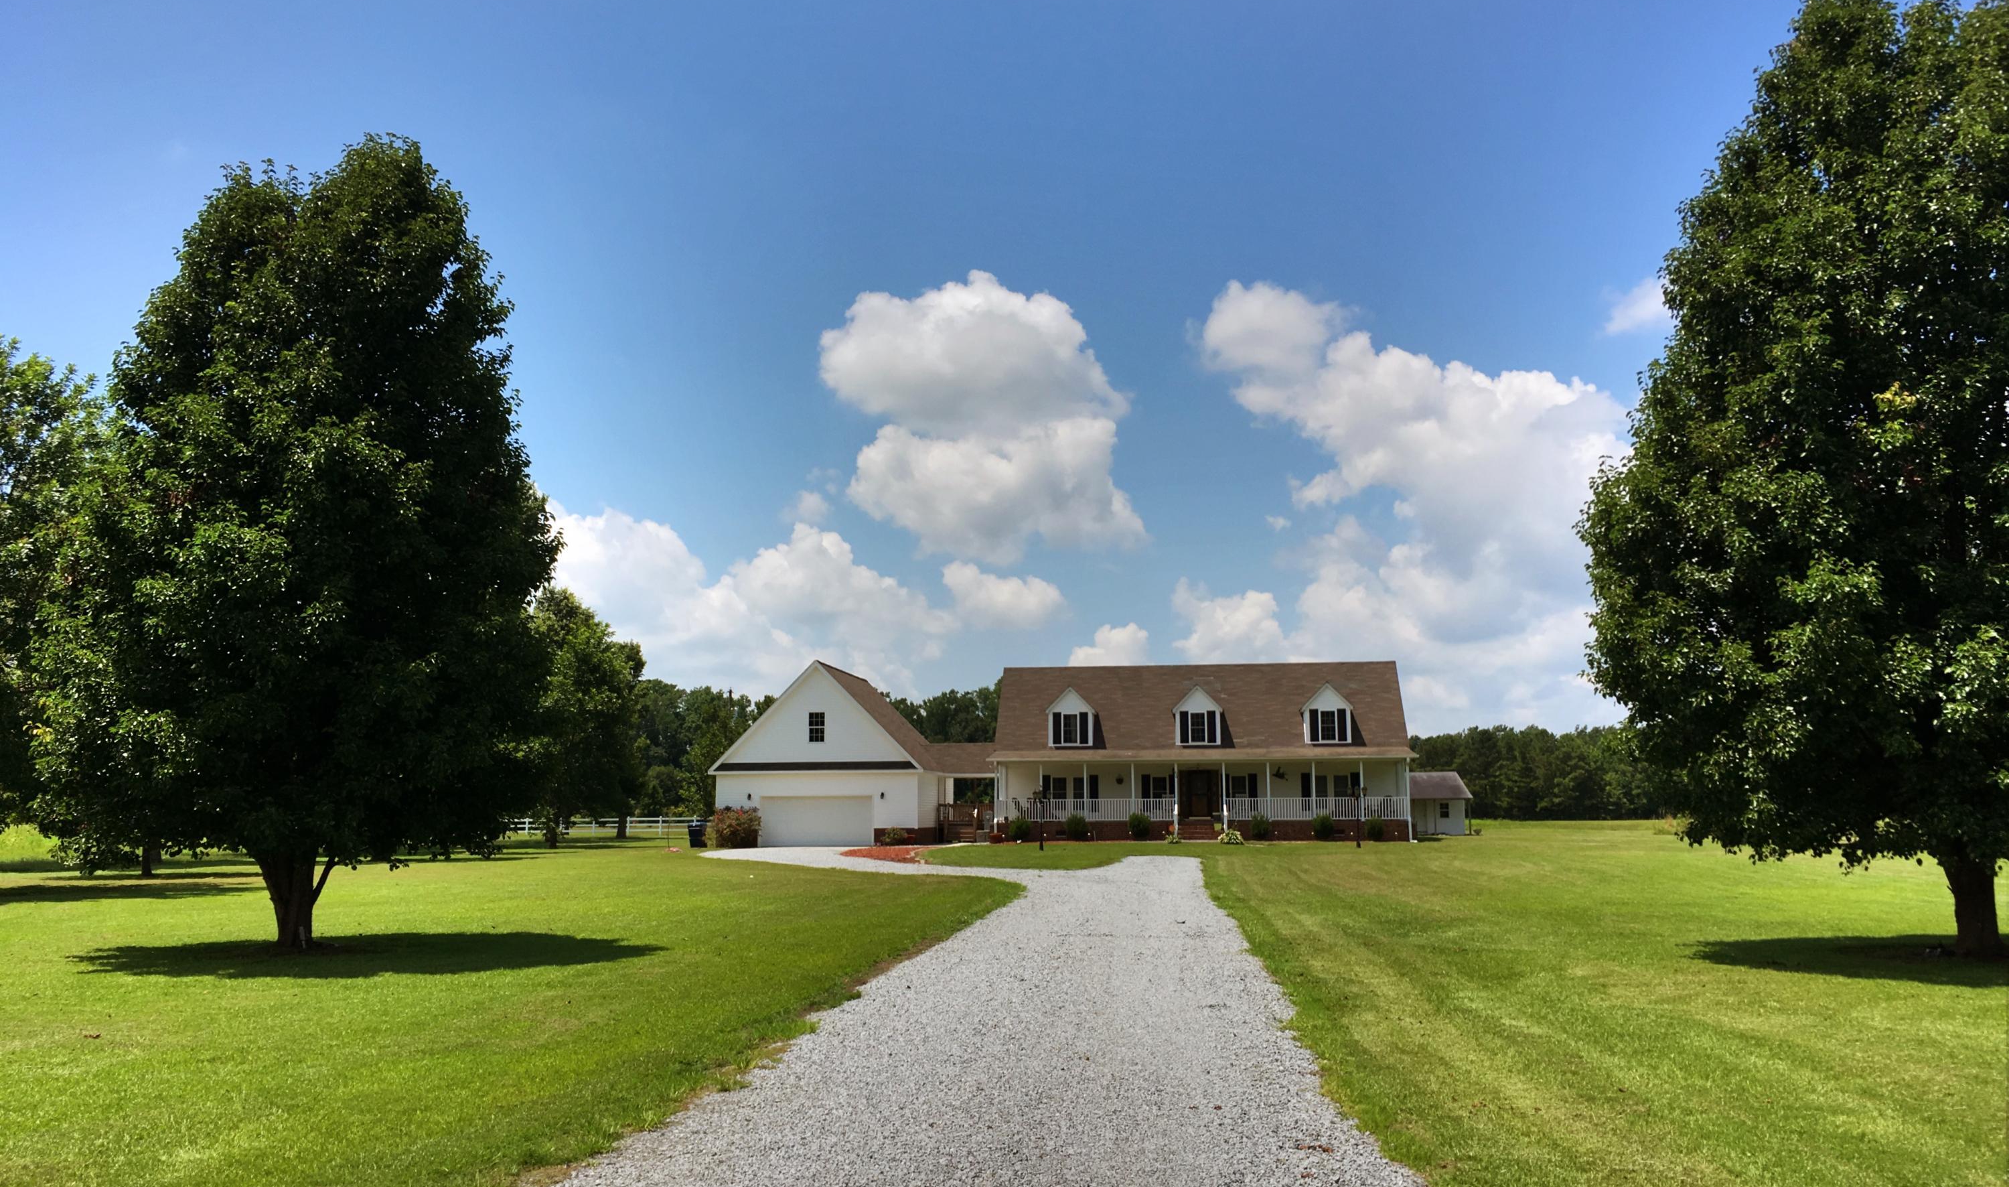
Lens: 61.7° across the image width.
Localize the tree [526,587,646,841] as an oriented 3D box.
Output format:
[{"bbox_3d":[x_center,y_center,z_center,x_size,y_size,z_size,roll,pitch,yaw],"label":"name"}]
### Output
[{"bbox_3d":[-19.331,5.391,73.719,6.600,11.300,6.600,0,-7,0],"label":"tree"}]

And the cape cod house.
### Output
[{"bbox_3d":[2.959,7.294,77.092,30.370,8.100,11.900,-1,-7,6],"label":"cape cod house"}]

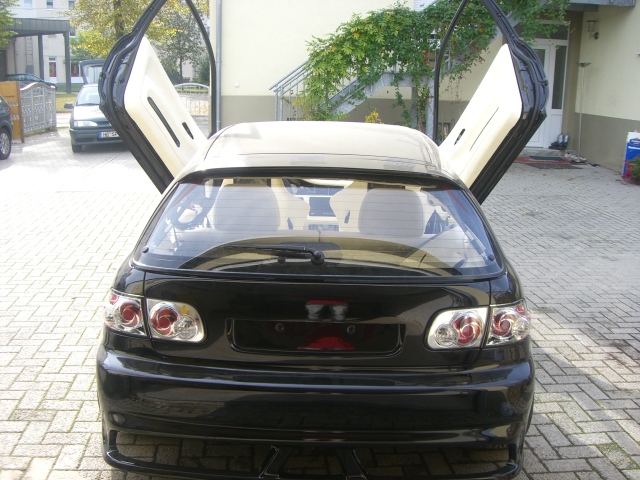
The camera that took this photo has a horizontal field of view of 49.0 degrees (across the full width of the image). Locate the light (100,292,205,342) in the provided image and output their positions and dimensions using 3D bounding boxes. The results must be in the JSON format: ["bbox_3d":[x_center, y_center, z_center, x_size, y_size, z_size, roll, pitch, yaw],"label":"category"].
[{"bbox_3d":[-0.606,0.271,2.555,0.390,0.145,0.160,5,13,16],"label":"light"}]

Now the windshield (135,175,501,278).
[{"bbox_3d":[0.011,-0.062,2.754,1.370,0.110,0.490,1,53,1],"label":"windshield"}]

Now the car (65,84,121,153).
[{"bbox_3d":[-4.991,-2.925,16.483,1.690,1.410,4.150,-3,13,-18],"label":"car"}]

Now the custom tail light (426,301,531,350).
[{"bbox_3d":[0.582,0.300,2.535,0.390,0.145,0.160,-2,13,-13],"label":"custom tail light"}]

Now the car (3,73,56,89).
[{"bbox_3d":[-23.245,-12.672,56.707,4.250,1.430,1.700,1,13,0],"label":"car"}]

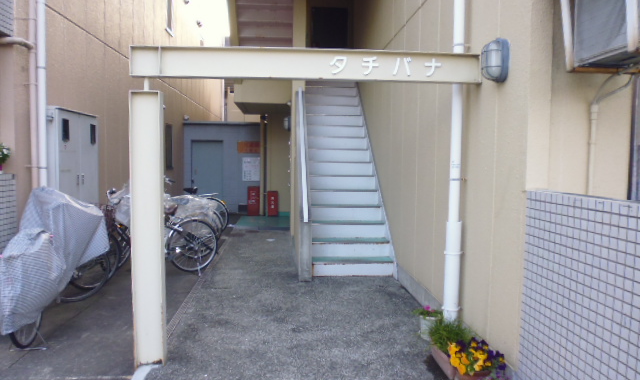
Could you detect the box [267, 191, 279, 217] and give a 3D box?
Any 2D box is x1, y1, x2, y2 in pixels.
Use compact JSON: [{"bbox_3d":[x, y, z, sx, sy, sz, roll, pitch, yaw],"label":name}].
[{"bbox_3d":[-1.196,0.354,11.395,0.265,0.650,0.220,0,4,-5],"label":"box"}]

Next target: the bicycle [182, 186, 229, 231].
[{"bbox_3d":[-2.622,0.339,8.697,1.720,1.040,0.550,-1,4,-30],"label":"bicycle"}]

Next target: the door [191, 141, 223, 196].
[{"bbox_3d":[-3.100,-0.355,12.230,0.850,1.980,0.060,0,4,-5],"label":"door"}]

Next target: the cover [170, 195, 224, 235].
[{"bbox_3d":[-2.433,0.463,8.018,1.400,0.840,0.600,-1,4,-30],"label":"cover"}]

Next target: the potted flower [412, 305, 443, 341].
[{"bbox_3d":[0.887,1.084,3.628,0.220,0.250,0.220,0,4,-5],"label":"potted flower"}]

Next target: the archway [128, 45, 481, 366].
[{"bbox_3d":[-0.077,0.136,3.160,2.407,2.180,0.130,0,4,-5],"label":"archway"}]

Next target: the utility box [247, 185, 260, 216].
[{"bbox_3d":[-1.671,0.296,11.362,0.310,0.760,0.240,0,4,-5],"label":"utility box"}]

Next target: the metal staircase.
[{"bbox_3d":[0.277,-0.496,7.229,1.100,2.950,3.550,0,4,-5],"label":"metal staircase"}]

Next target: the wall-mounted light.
[{"bbox_3d":[1.126,-0.826,2.885,0.135,0.255,0.160,0,4,-5],"label":"wall-mounted light"}]

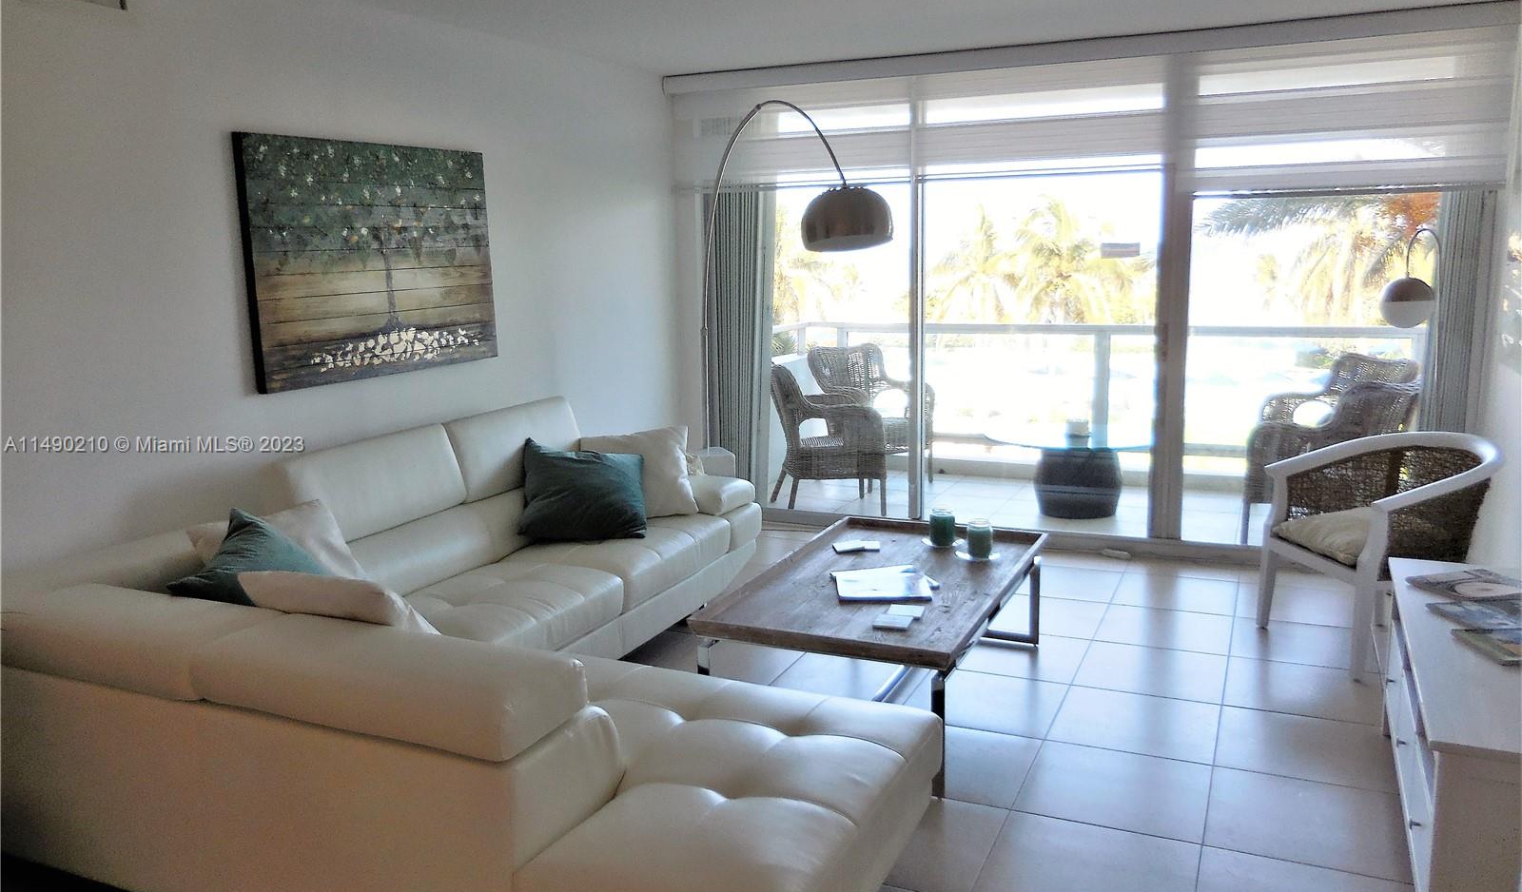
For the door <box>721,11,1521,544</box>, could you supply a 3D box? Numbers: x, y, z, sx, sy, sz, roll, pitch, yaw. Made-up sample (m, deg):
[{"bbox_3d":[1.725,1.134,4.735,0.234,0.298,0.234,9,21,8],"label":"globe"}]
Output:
[{"bbox_3d":[1.531,-0.722,5.793,3.937,2.489,0.120,3,11,25],"label":"door"}]

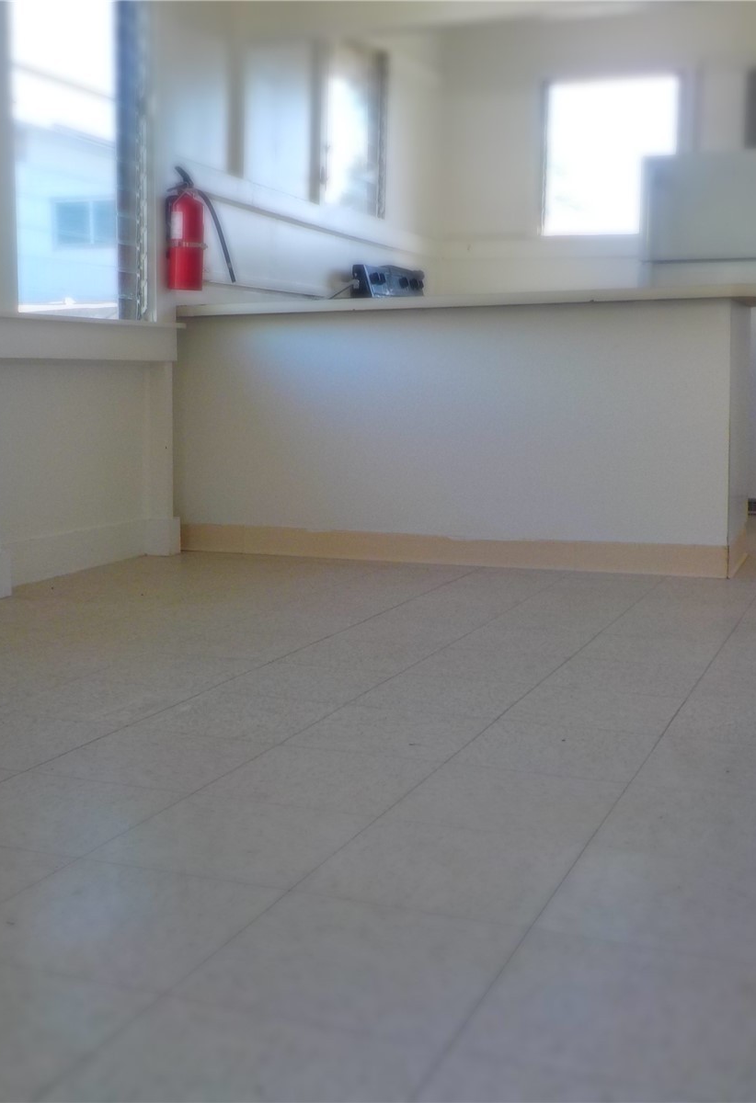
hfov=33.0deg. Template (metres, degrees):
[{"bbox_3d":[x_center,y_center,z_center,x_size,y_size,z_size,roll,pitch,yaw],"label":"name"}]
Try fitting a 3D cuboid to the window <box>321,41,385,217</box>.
[{"bbox_3d":[-0.127,-2.118,6.385,0.090,0.820,0.740,3,8,22],"label":"window"}]

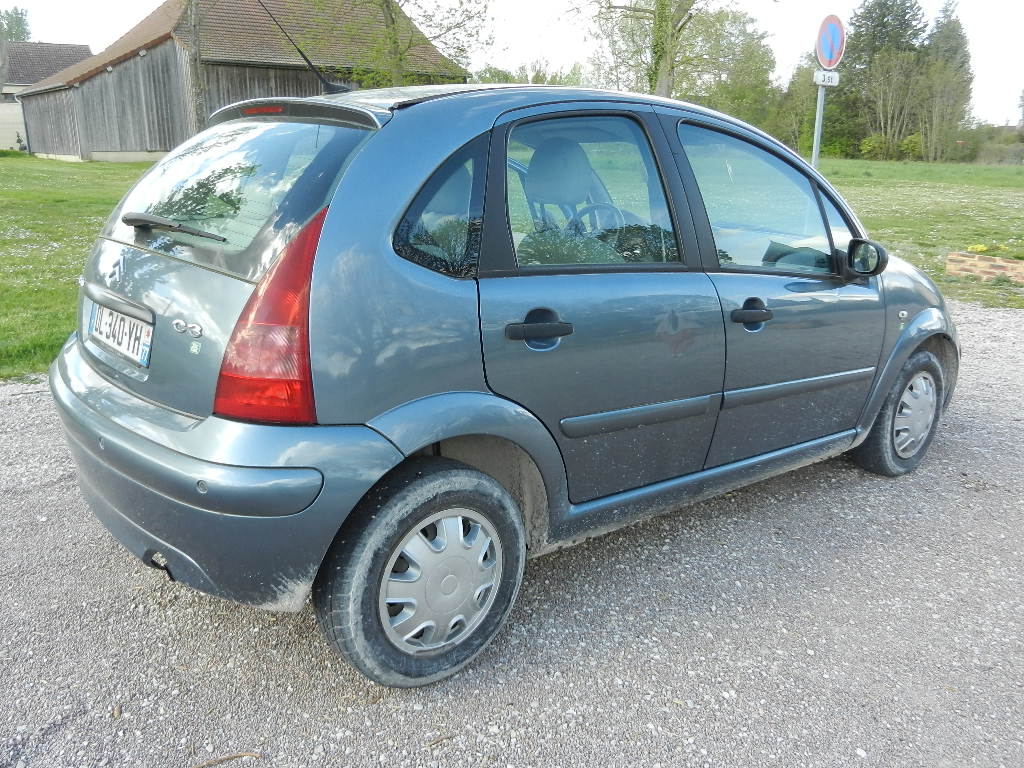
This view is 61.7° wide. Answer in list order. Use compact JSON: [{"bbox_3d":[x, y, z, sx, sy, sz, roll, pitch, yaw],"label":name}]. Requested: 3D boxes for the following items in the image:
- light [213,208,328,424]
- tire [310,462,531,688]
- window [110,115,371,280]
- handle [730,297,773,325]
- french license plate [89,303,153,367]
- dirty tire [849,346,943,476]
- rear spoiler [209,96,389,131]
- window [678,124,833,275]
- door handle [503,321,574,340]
[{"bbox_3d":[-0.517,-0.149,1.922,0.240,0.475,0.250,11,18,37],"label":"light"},{"bbox_3d":[-0.224,0.486,2.239,0.580,0.580,0.180,-11,18,-38],"label":"tire"},{"bbox_3d":[-0.860,-0.538,2.396,1.180,0.150,0.530,16,65,49],"label":"window"},{"bbox_3d":[0.788,-0.237,2.796,0.222,0.080,0.060,-6,10,-39],"label":"handle"},{"bbox_3d":[-1.062,-0.142,2.322,0.015,0.110,0.520,-2,12,-40],"label":"french license plate"},{"bbox_3d":[1.681,0.112,3.751,0.580,0.580,0.180,-11,18,-38],"label":"dirty tire"},{"bbox_3d":[-0.676,-0.770,2.494,0.220,0.115,1.140,-11,18,-38],"label":"rear spoiler"},{"bbox_3d":[0.860,-0.615,2.928,0.780,0.510,0.060,-7,-2,-38],"label":"window"},{"bbox_3d":[0.082,-0.137,2.210,0.228,0.050,0.055,-5,9,-39],"label":"door handle"}]

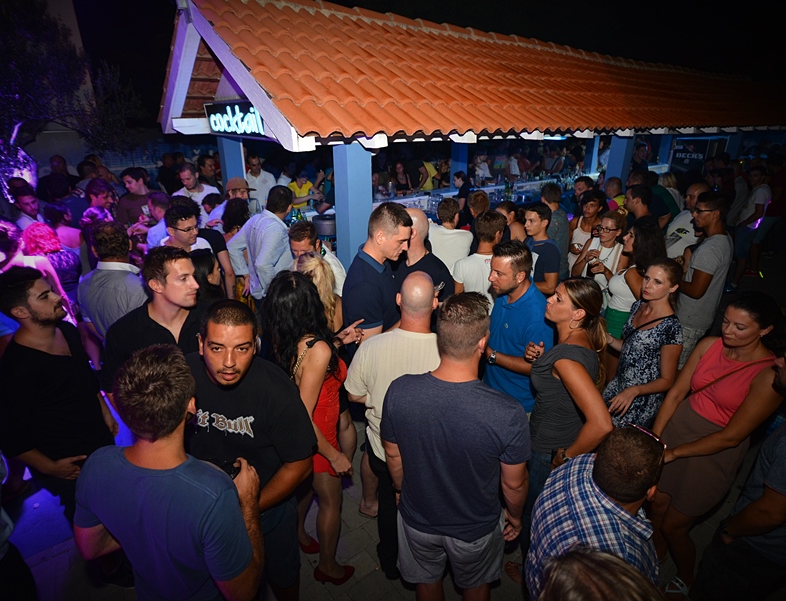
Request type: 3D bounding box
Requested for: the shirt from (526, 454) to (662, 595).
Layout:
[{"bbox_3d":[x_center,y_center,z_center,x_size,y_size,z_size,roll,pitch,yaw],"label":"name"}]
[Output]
[{"bbox_3d":[0.480,0.762,1.149,0.360,0.680,0.490,-3,23,-6],"label":"shirt"}]

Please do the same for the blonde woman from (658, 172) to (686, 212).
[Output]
[{"bbox_3d":[3.700,-0.959,5.894,0.460,1.660,0.300,-4,23,-9],"label":"blonde woman"}]

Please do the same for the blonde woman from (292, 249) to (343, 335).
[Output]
[{"bbox_3d":[-0.380,0.506,2.442,0.340,1.660,0.460,15,27,32],"label":"blonde woman"}]

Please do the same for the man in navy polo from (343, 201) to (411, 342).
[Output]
[{"bbox_3d":[-0.060,0.397,2.417,0.420,1.880,0.540,3,23,7],"label":"man in navy polo"}]

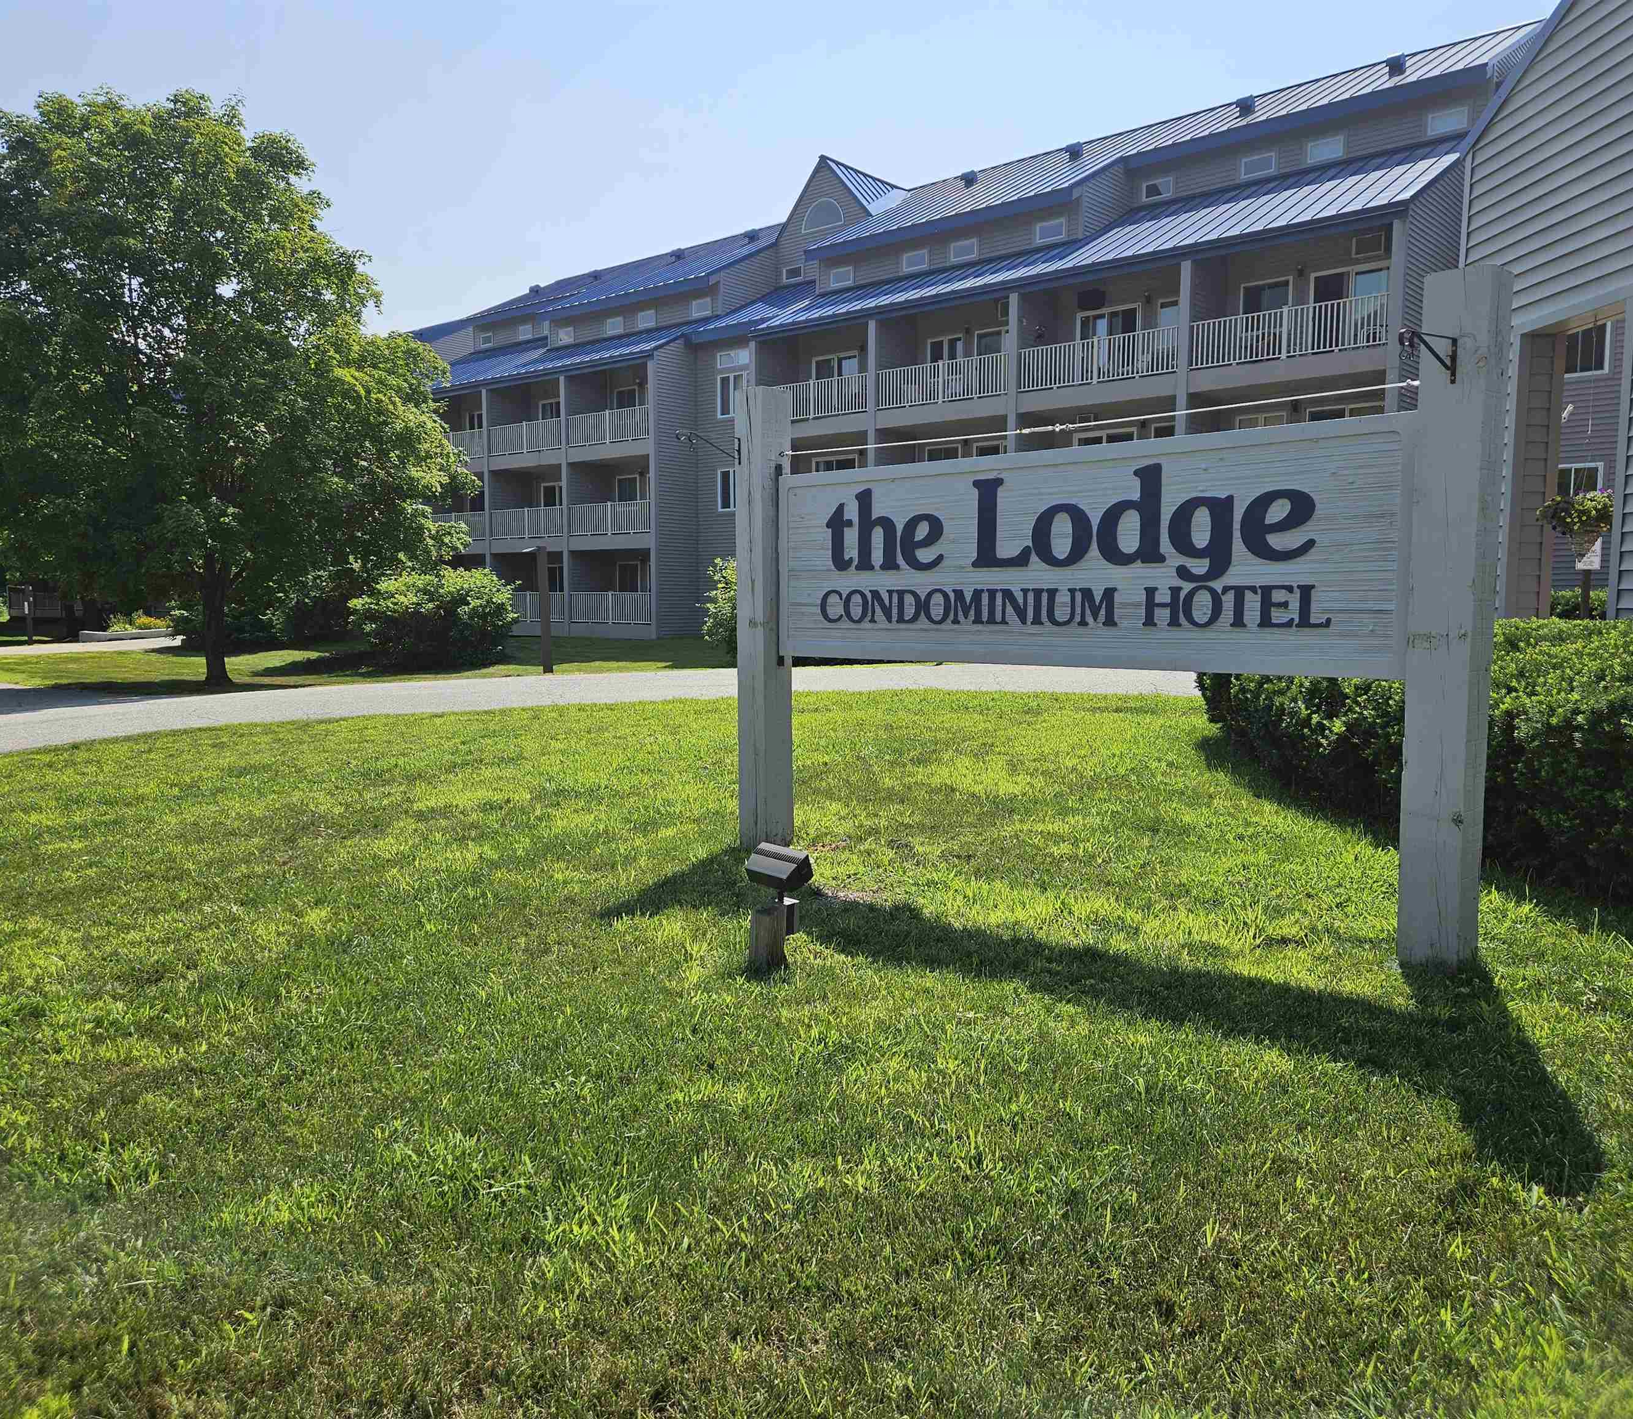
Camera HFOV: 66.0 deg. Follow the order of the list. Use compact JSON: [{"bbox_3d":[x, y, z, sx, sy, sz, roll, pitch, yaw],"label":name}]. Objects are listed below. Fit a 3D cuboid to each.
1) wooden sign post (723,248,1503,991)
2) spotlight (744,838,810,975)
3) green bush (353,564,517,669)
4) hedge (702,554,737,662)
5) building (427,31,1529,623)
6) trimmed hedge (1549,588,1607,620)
[{"bbox_3d":[1.145,-0.454,6.565,4.311,2.864,0.255,5,7,44],"label":"wooden sign post"},{"bbox_3d":[-0.164,0.822,5.336,0.235,0.540,0.180,5,7,44],"label":"spotlight"},{"bbox_3d":[-8.238,-1.968,27.000,3.500,2.150,3.100,-1,5,-17],"label":"green bush"},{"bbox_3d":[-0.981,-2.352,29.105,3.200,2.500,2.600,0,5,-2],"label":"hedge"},{"bbox_3d":[2.651,-10.389,43.113,38.888,15.580,18.870,4,7,41],"label":"building"},{"bbox_3d":[13.910,-1.548,22.955,1.800,1.351,1.200,4,7,41],"label":"trimmed hedge"}]

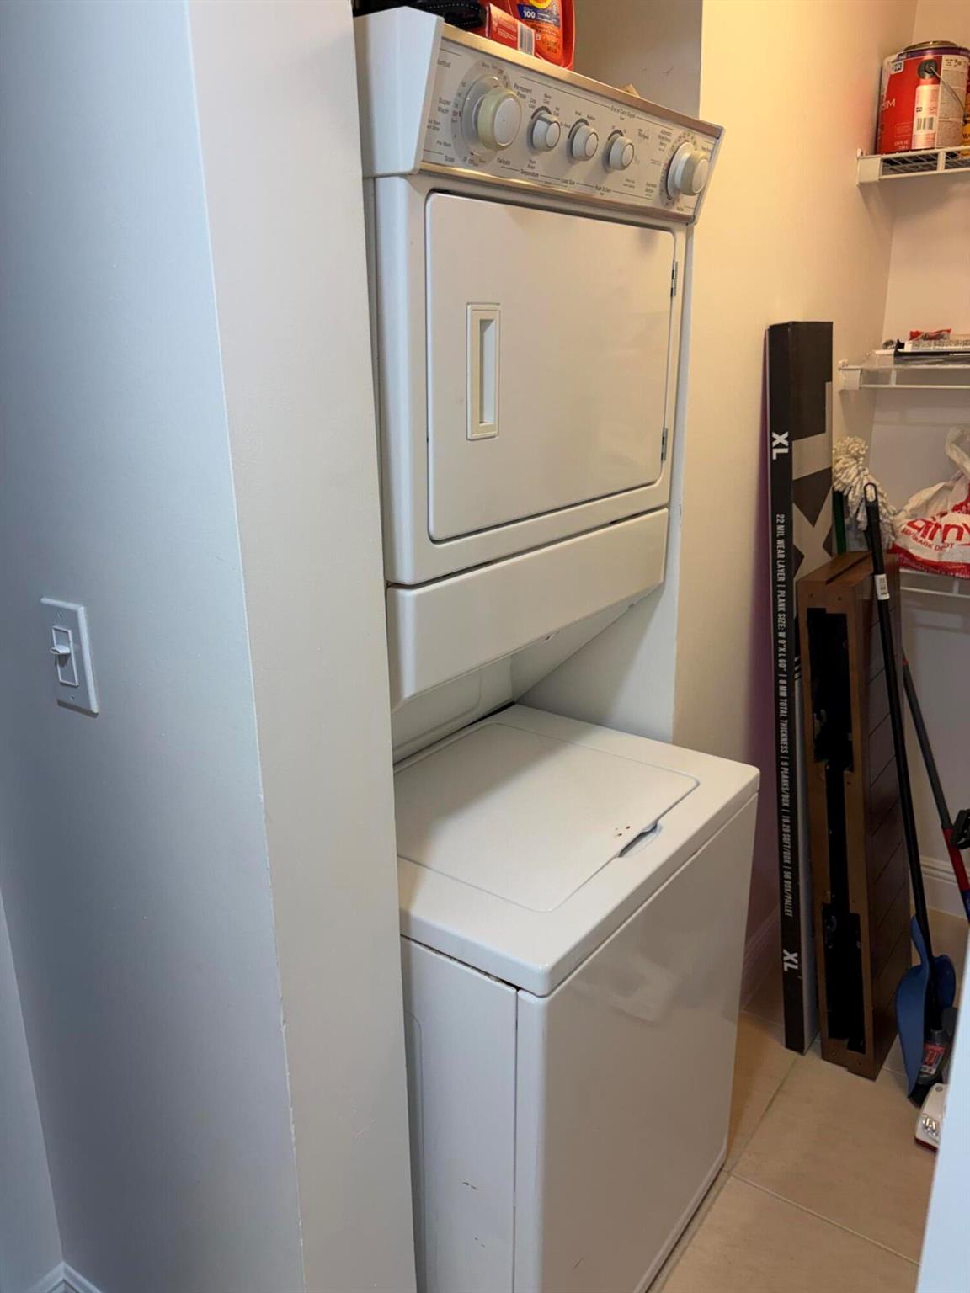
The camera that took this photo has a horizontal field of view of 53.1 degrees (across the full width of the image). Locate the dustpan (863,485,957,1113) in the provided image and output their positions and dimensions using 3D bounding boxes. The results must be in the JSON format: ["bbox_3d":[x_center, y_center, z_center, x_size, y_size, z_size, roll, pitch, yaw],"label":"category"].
[{"bbox_3d":[0.854,0.296,1.961,0.110,1.252,0.250,-3,12,38],"label":"dustpan"}]

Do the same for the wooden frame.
[{"bbox_3d":[0.789,0.353,2.043,0.114,1.059,0.281,3,18,38],"label":"wooden frame"}]

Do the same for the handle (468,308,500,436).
[{"bbox_3d":[-0.006,-0.302,1.067,0.022,0.138,0.055,13,22,34],"label":"handle"}]

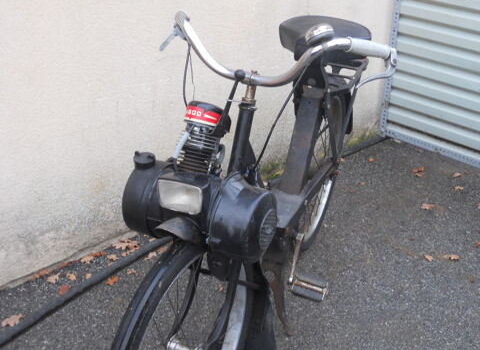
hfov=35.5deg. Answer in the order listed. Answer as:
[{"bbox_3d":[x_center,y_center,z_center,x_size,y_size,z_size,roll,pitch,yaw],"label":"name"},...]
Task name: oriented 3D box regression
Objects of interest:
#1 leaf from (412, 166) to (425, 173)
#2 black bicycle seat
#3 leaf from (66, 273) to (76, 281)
[{"bbox_3d":[0.798,-0.025,3.339,0.042,0.016,0.065,20,30,34],"label":"leaf"},{"bbox_3d":[0.238,-0.390,2.124,0.248,0.095,0.262,12,29,18],"label":"black bicycle seat"},{"bbox_3d":[-0.538,0.329,2.390,0.036,0.012,0.036,1,26,0],"label":"leaf"}]

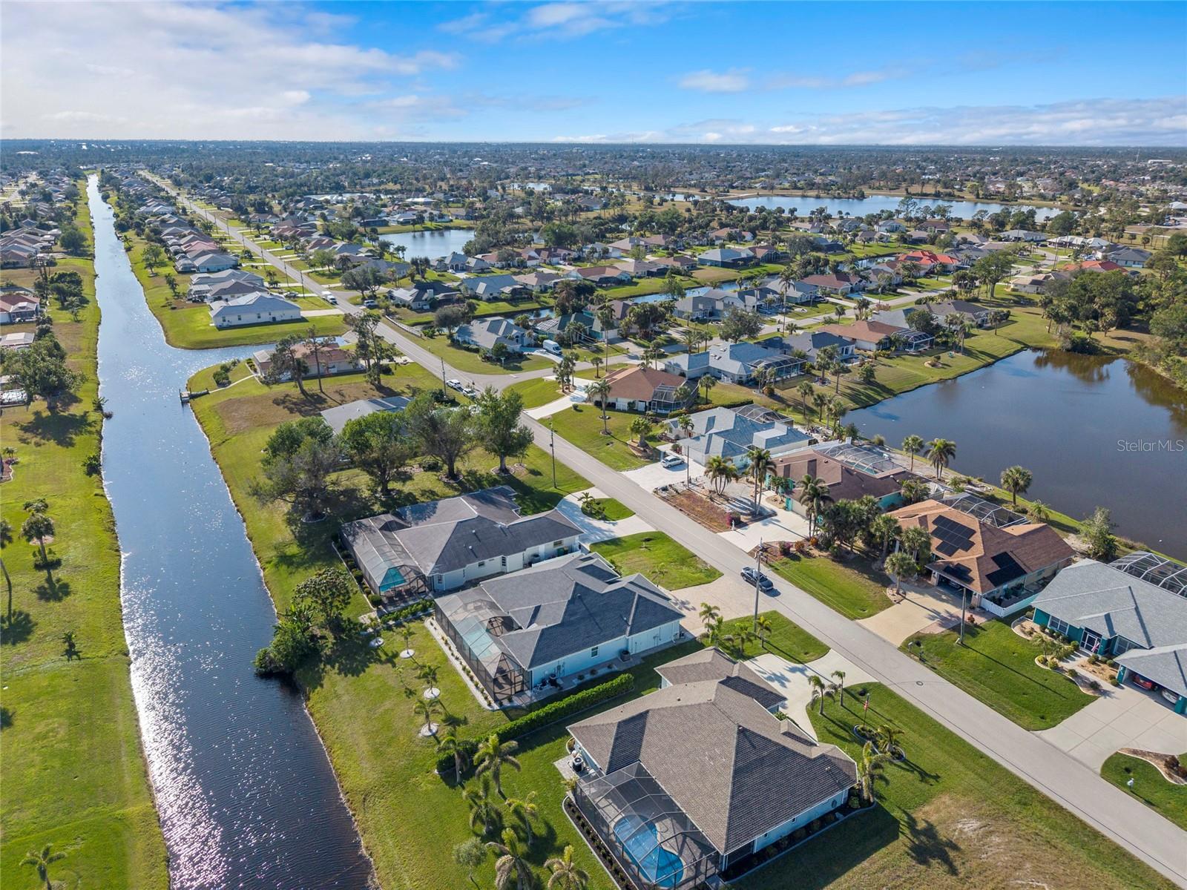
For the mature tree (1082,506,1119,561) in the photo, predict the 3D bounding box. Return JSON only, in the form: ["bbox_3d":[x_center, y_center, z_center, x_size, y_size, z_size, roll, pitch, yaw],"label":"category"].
[{"bbox_3d":[67.000,11.580,108.700,4.300,7.400,4.300,0,20,0],"label":"mature tree"}]

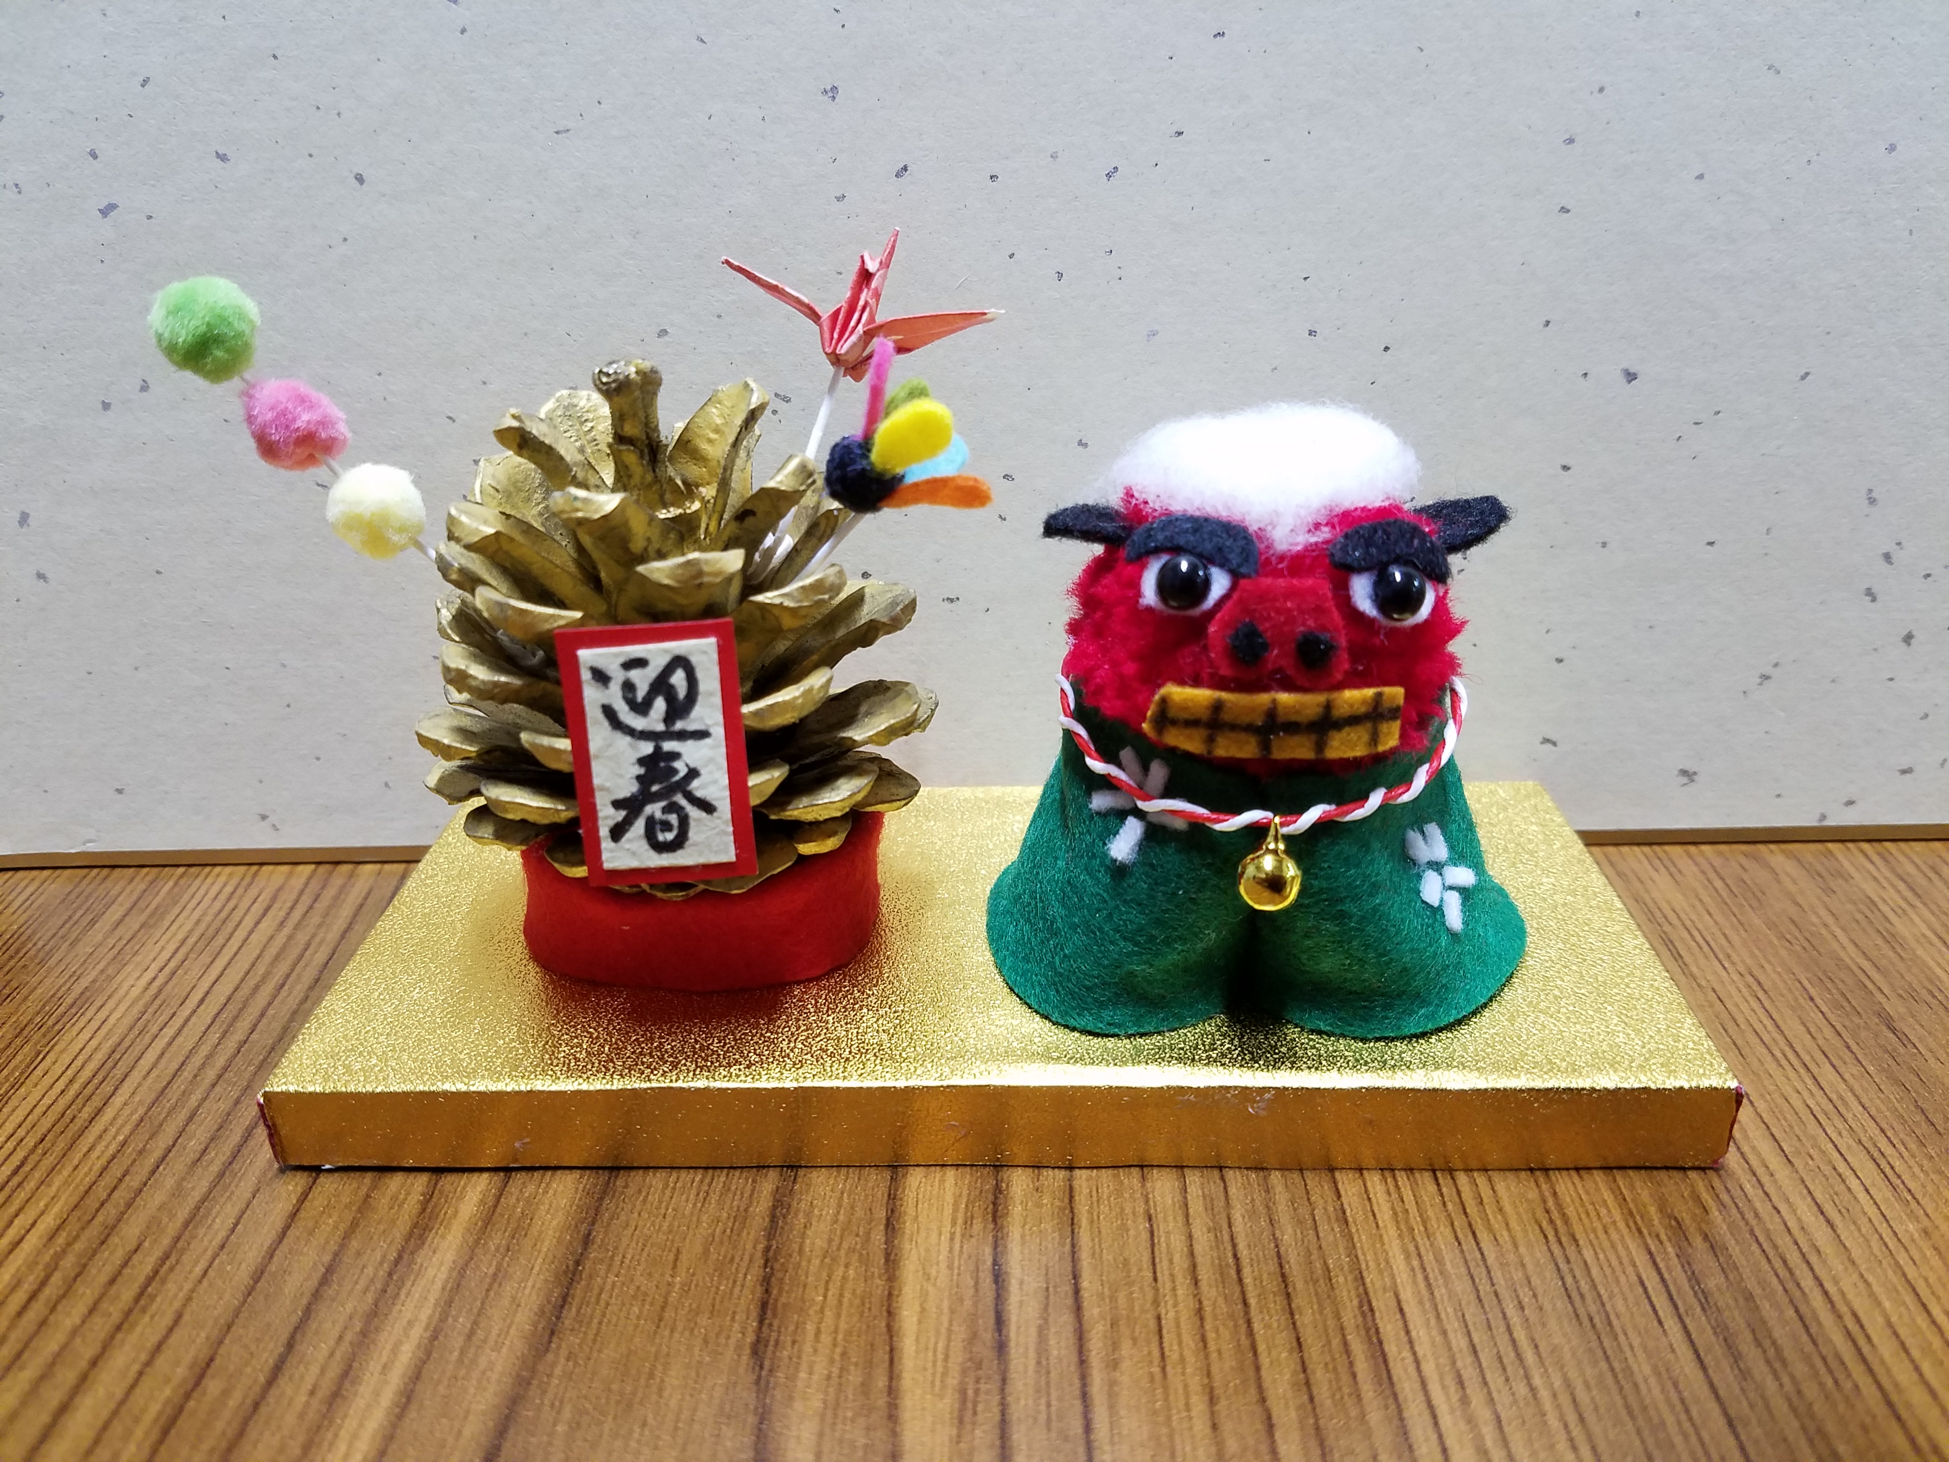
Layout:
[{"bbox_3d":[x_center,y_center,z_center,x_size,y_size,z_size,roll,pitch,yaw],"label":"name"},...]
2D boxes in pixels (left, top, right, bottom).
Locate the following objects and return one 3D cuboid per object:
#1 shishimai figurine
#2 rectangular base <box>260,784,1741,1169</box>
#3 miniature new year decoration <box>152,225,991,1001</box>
[{"bbox_3d":[0.034,-0.006,0.172,0.067,0.066,0.051,-1,26,2],"label":"shishimai figurine"},{"bbox_3d":[0.003,0.028,0.190,0.159,0.011,0.067,-1,26,2],"label":"rectangular base"},{"bbox_3d":[-0.044,-0.014,0.172,0.094,0.083,0.059,-1,26,2],"label":"miniature new year decoration"}]

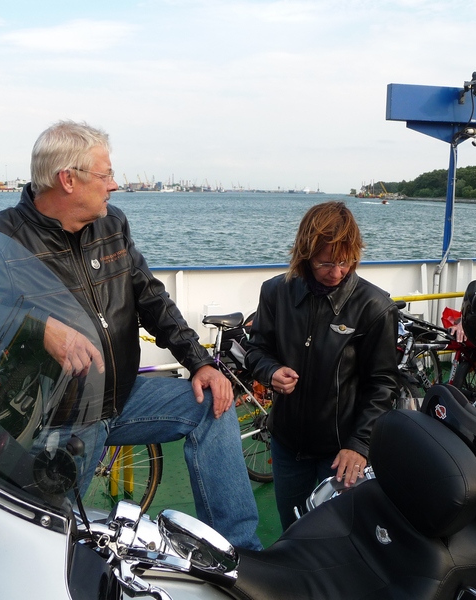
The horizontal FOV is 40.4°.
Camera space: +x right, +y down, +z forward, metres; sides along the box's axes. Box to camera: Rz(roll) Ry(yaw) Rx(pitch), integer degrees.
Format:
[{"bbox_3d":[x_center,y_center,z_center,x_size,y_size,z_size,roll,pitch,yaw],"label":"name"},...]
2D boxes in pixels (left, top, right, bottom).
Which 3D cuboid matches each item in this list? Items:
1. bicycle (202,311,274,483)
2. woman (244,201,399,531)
[{"bbox_3d":[-0.249,0.604,3.468,1.720,1.020,0.550,-5,11,-30],"label":"bicycle"},{"bbox_3d":[0.283,0.516,2.144,0.530,1.650,0.420,4,10,21],"label":"woman"}]

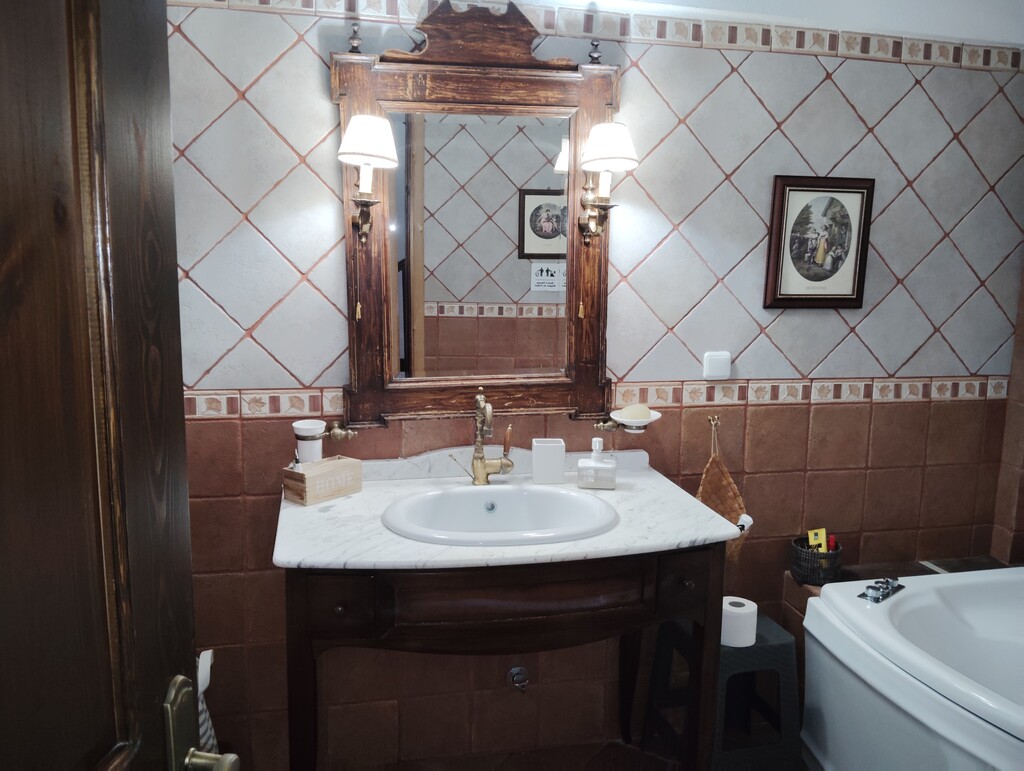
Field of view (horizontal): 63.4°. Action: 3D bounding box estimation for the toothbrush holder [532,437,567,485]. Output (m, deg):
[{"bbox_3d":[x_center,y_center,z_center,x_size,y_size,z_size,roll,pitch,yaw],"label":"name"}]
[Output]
[{"bbox_3d":[0.097,0.203,2.208,0.079,0.105,0.069,0,9,-4],"label":"toothbrush holder"}]

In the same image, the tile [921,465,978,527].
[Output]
[{"bbox_3d":[1.395,0.354,2.652,0.200,0.200,0.012,-1,9,-12],"label":"tile"}]

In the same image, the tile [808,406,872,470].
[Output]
[{"bbox_3d":[0.997,0.155,2.533,0.200,0.200,0.012,-1,9,-12],"label":"tile"}]

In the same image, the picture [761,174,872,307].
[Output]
[{"bbox_3d":[0.867,-0.401,2.346,0.314,0.366,0.024,-1,8,-12],"label":"picture"}]

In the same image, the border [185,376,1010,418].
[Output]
[{"bbox_3d":[0.337,0.027,2.311,2.460,0.074,0.014,-1,8,-12],"label":"border"}]

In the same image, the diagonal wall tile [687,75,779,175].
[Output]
[{"bbox_3d":[0.601,-0.718,2.279,0.200,0.200,0.010,-45,15,-2],"label":"diagonal wall tile"}]

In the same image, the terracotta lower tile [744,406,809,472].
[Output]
[{"bbox_3d":[0.784,0.156,2.453,0.198,0.198,0.011,-1,8,-12],"label":"terracotta lower tile"}]

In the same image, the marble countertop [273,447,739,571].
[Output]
[{"bbox_3d":[-0.035,0.259,1.940,1.000,0.114,0.610,-1,8,-12],"label":"marble countertop"}]

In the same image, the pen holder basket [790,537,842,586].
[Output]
[{"bbox_3d":[0.914,0.532,2.492,0.150,0.107,0.150,-1,9,-12],"label":"pen holder basket"}]

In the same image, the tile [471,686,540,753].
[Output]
[{"bbox_3d":[-0.019,0.947,2.367,0.200,0.195,0.014,-1,8,-12],"label":"tile"}]

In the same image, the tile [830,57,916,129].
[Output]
[{"bbox_3d":[1.023,-0.868,2.354,0.198,0.198,0.011,45,-3,-15],"label":"tile"}]

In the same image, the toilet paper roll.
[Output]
[{"bbox_3d":[0.618,0.648,2.282,0.110,0.094,0.110,1,9,0],"label":"toilet paper roll"}]

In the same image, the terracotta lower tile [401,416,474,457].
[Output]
[{"bbox_3d":[-0.202,0.174,2.235,0.198,0.198,0.011,-1,8,-12],"label":"terracotta lower tile"}]

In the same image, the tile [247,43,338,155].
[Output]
[{"bbox_3d":[-0.521,-0.709,2.062,0.200,0.200,0.012,-45,15,-2],"label":"tile"}]

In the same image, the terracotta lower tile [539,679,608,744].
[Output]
[{"bbox_3d":[0.172,0.944,2.409,0.197,0.195,0.014,-1,8,-12],"label":"terracotta lower tile"}]

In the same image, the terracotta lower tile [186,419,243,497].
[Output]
[{"bbox_3d":[-0.785,0.184,2.085,0.195,0.200,0.014,-1,8,-12],"label":"terracotta lower tile"}]

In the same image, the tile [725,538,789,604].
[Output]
[{"bbox_3d":[0.752,0.553,2.481,0.205,0.203,0.014,-1,8,-12],"label":"tile"}]

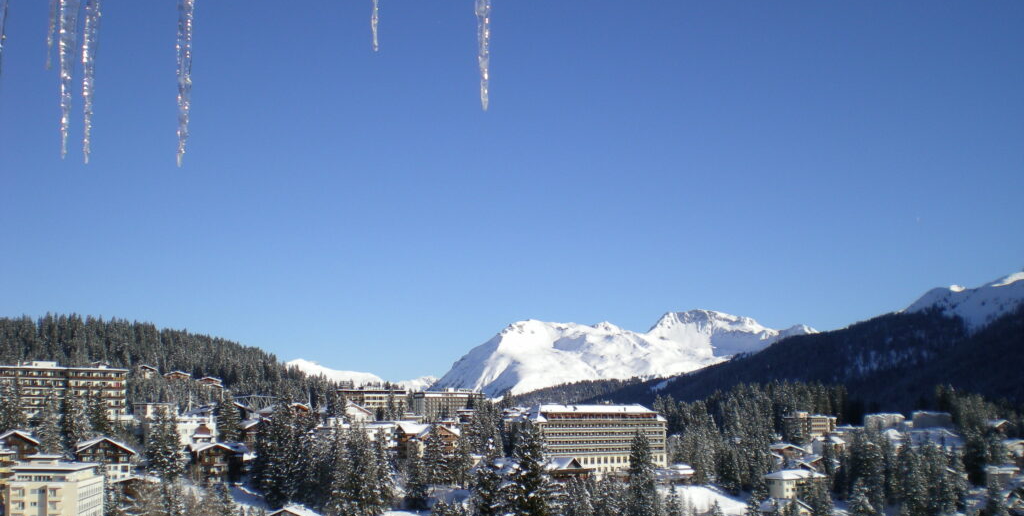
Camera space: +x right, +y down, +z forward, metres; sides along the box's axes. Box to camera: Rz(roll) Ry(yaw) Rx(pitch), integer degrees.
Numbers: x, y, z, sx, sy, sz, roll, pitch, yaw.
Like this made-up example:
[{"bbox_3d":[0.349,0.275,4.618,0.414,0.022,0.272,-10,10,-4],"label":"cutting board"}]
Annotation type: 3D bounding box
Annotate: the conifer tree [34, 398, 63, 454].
[{"bbox_3d":[-138.540,50.330,336.000,7.950,16.560,7.950,-1,-9,0],"label":"conifer tree"}]

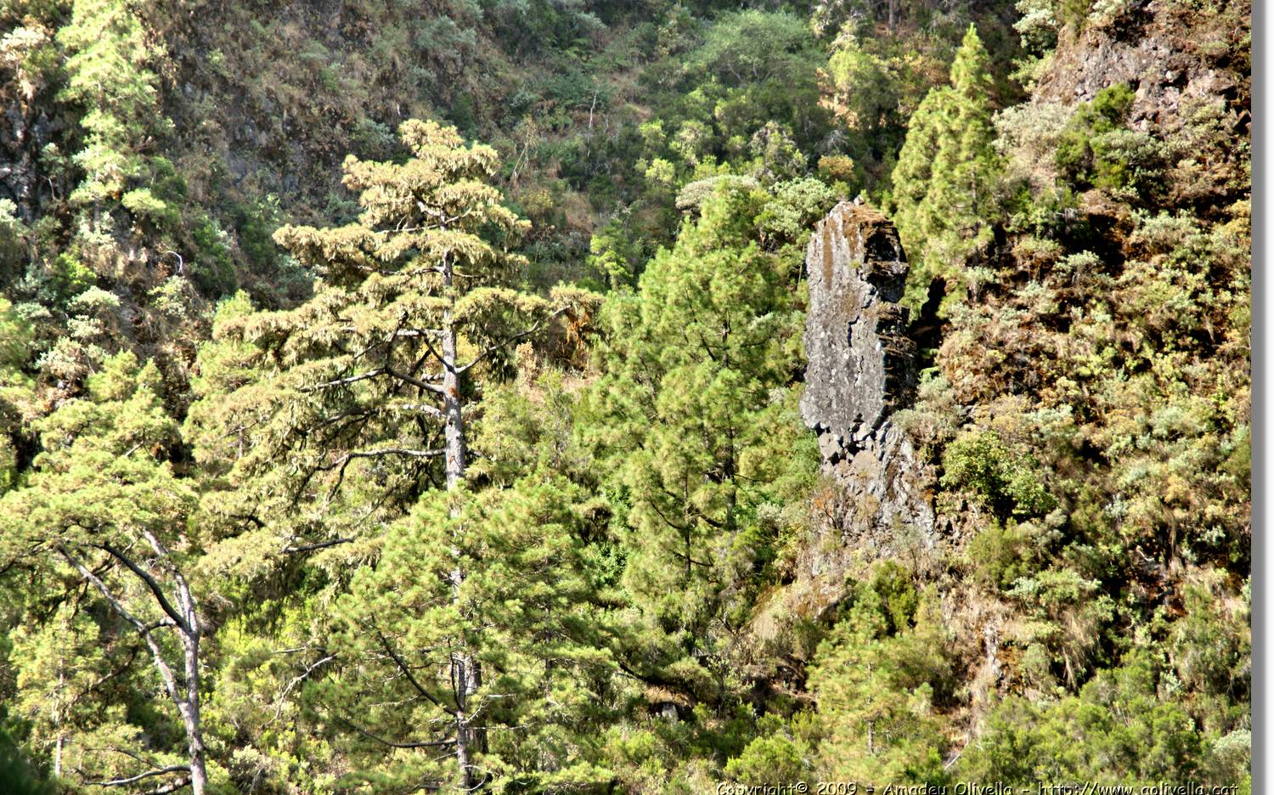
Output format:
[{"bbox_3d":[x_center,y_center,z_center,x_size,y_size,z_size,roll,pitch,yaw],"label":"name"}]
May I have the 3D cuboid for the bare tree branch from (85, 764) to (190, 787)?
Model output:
[{"bbox_3d":[-14.735,11.165,235.000,3.100,0.700,0.800,-1,0,0],"label":"bare tree branch"}]

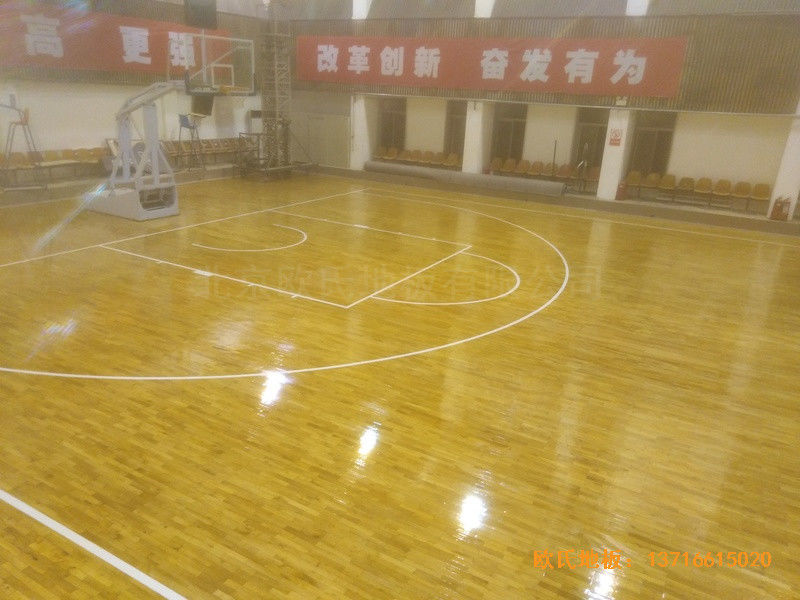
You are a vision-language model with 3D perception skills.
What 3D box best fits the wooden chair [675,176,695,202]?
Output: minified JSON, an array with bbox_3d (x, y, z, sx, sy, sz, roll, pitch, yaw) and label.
[{"bbox_3d":[9.294,-3.563,18.785,0.460,0.800,0.530,14,23,30],"label":"wooden chair"}]

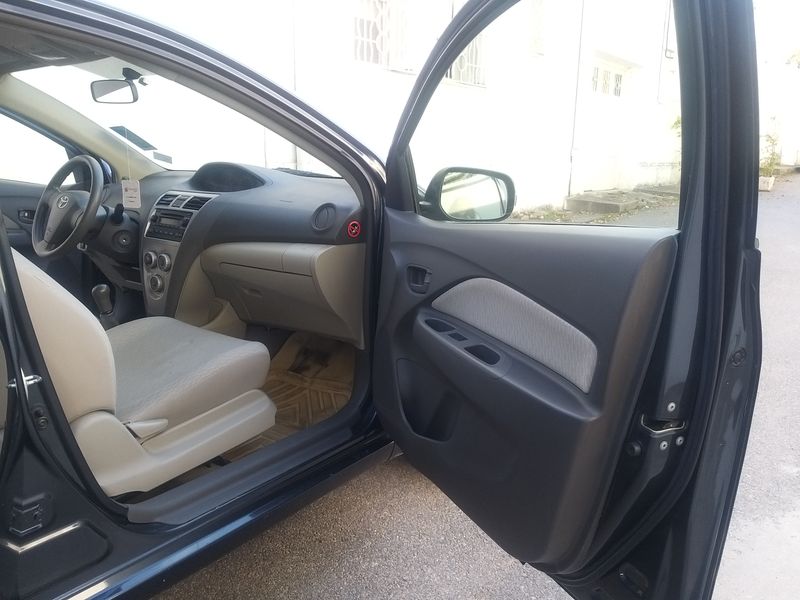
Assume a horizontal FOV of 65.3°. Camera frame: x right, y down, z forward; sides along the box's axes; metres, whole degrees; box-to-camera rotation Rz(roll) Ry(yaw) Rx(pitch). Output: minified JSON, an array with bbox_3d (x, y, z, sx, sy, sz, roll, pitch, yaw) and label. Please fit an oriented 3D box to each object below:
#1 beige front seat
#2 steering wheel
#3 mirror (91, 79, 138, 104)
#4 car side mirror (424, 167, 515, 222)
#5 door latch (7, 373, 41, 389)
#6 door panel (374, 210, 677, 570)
[{"bbox_3d":[-0.797,-0.037,1.512,0.500,0.910,0.950,10,16,37],"label":"beige front seat"},{"bbox_3d":[-1.130,-0.321,2.140,0.370,0.370,0.100,10,-12,37],"label":"steering wheel"},{"bbox_3d":[-0.851,-0.622,1.861,0.215,0.066,0.040,14,28,38],"label":"mirror"},{"bbox_3d":[0.185,-0.277,1.641,0.215,0.145,0.110,-2,13,-11],"label":"car side mirror"},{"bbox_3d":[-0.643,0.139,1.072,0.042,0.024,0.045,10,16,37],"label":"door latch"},{"bbox_3d":[0.119,0.133,1.332,0.120,0.660,1.020,-5,13,-22],"label":"door panel"}]

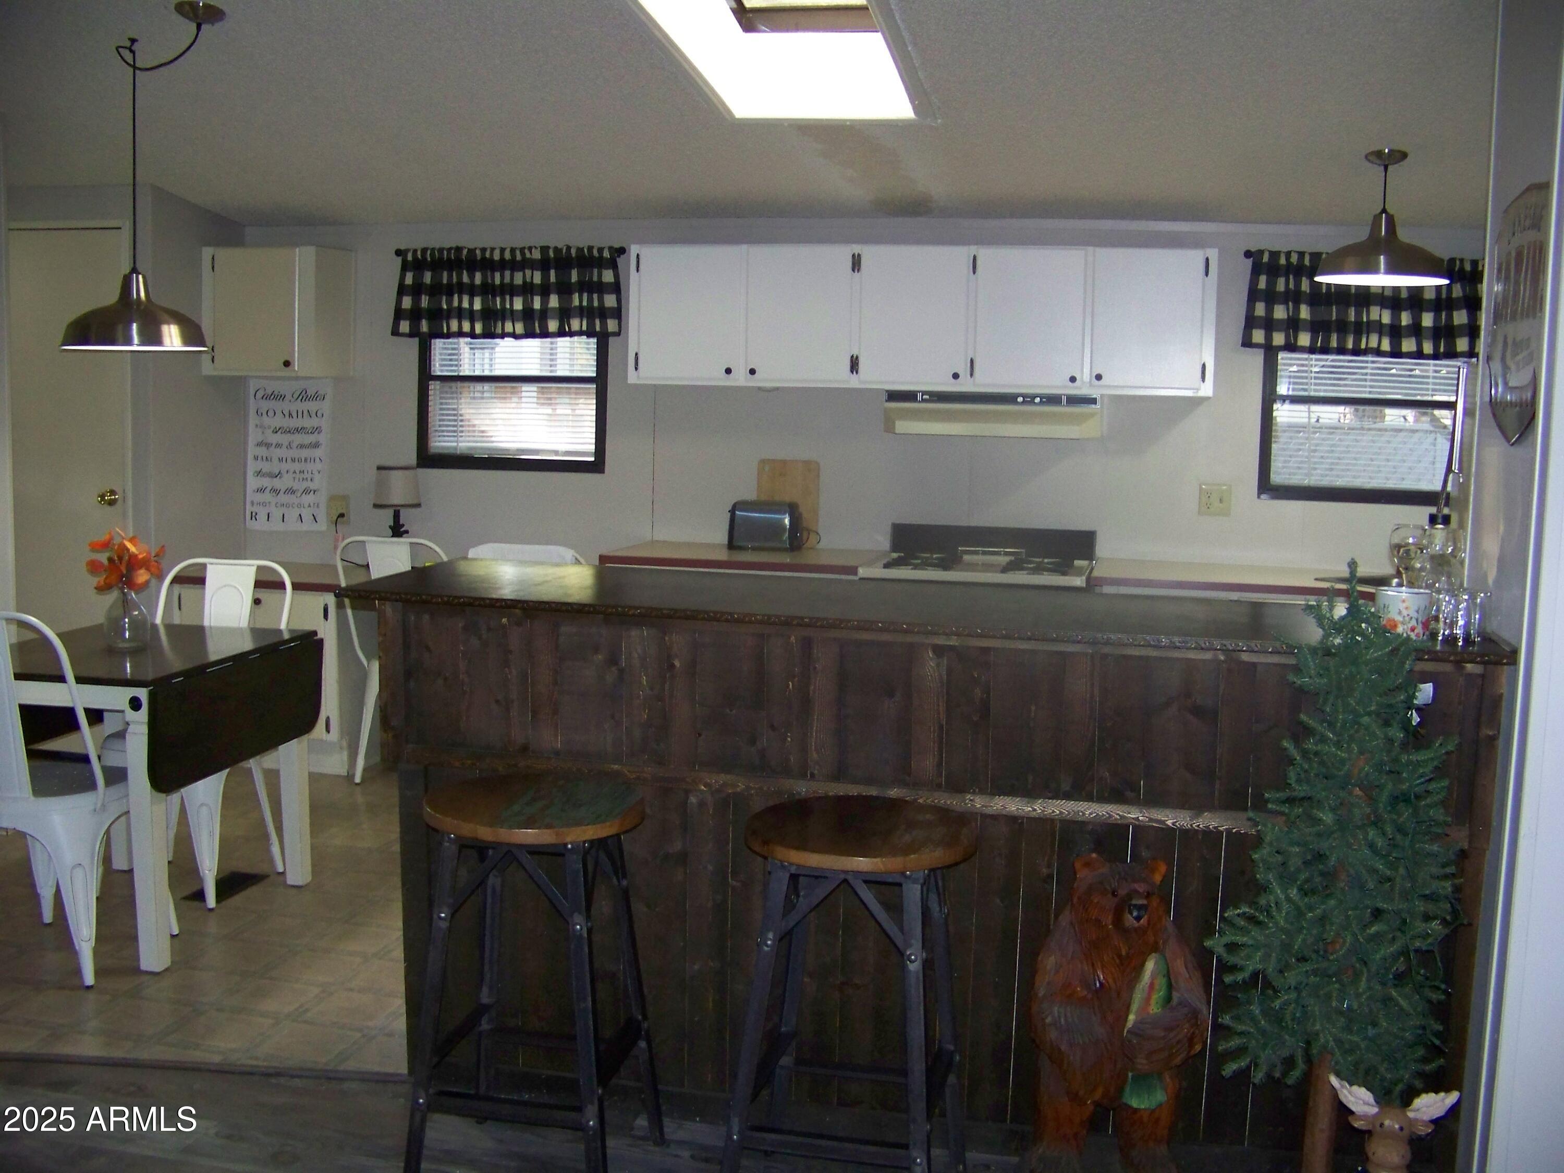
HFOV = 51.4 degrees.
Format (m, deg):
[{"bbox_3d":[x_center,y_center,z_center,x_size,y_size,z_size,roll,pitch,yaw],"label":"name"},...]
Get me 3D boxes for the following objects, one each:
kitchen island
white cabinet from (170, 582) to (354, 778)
[{"bbox_3d":[0.263,0.569,3.492,2.290,1.070,0.700,3,7,12],"label":"kitchen island"},{"bbox_3d":[-1.937,0.314,6.456,0.755,0.740,0.540,3,7,12],"label":"white cabinet"}]

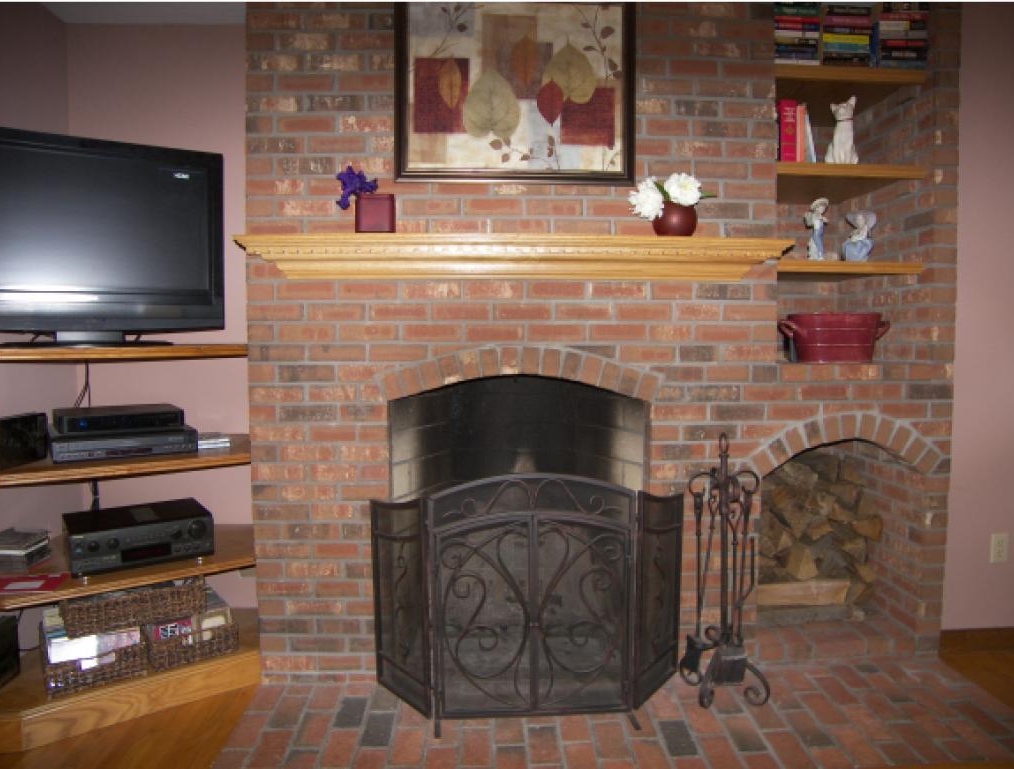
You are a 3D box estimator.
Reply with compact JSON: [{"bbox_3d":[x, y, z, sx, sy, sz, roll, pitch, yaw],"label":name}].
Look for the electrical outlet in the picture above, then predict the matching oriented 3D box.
[{"bbox_3d":[1.824,0.607,2.630,0.071,0.116,0.012,0,4,-2],"label":"electrical outlet"}]

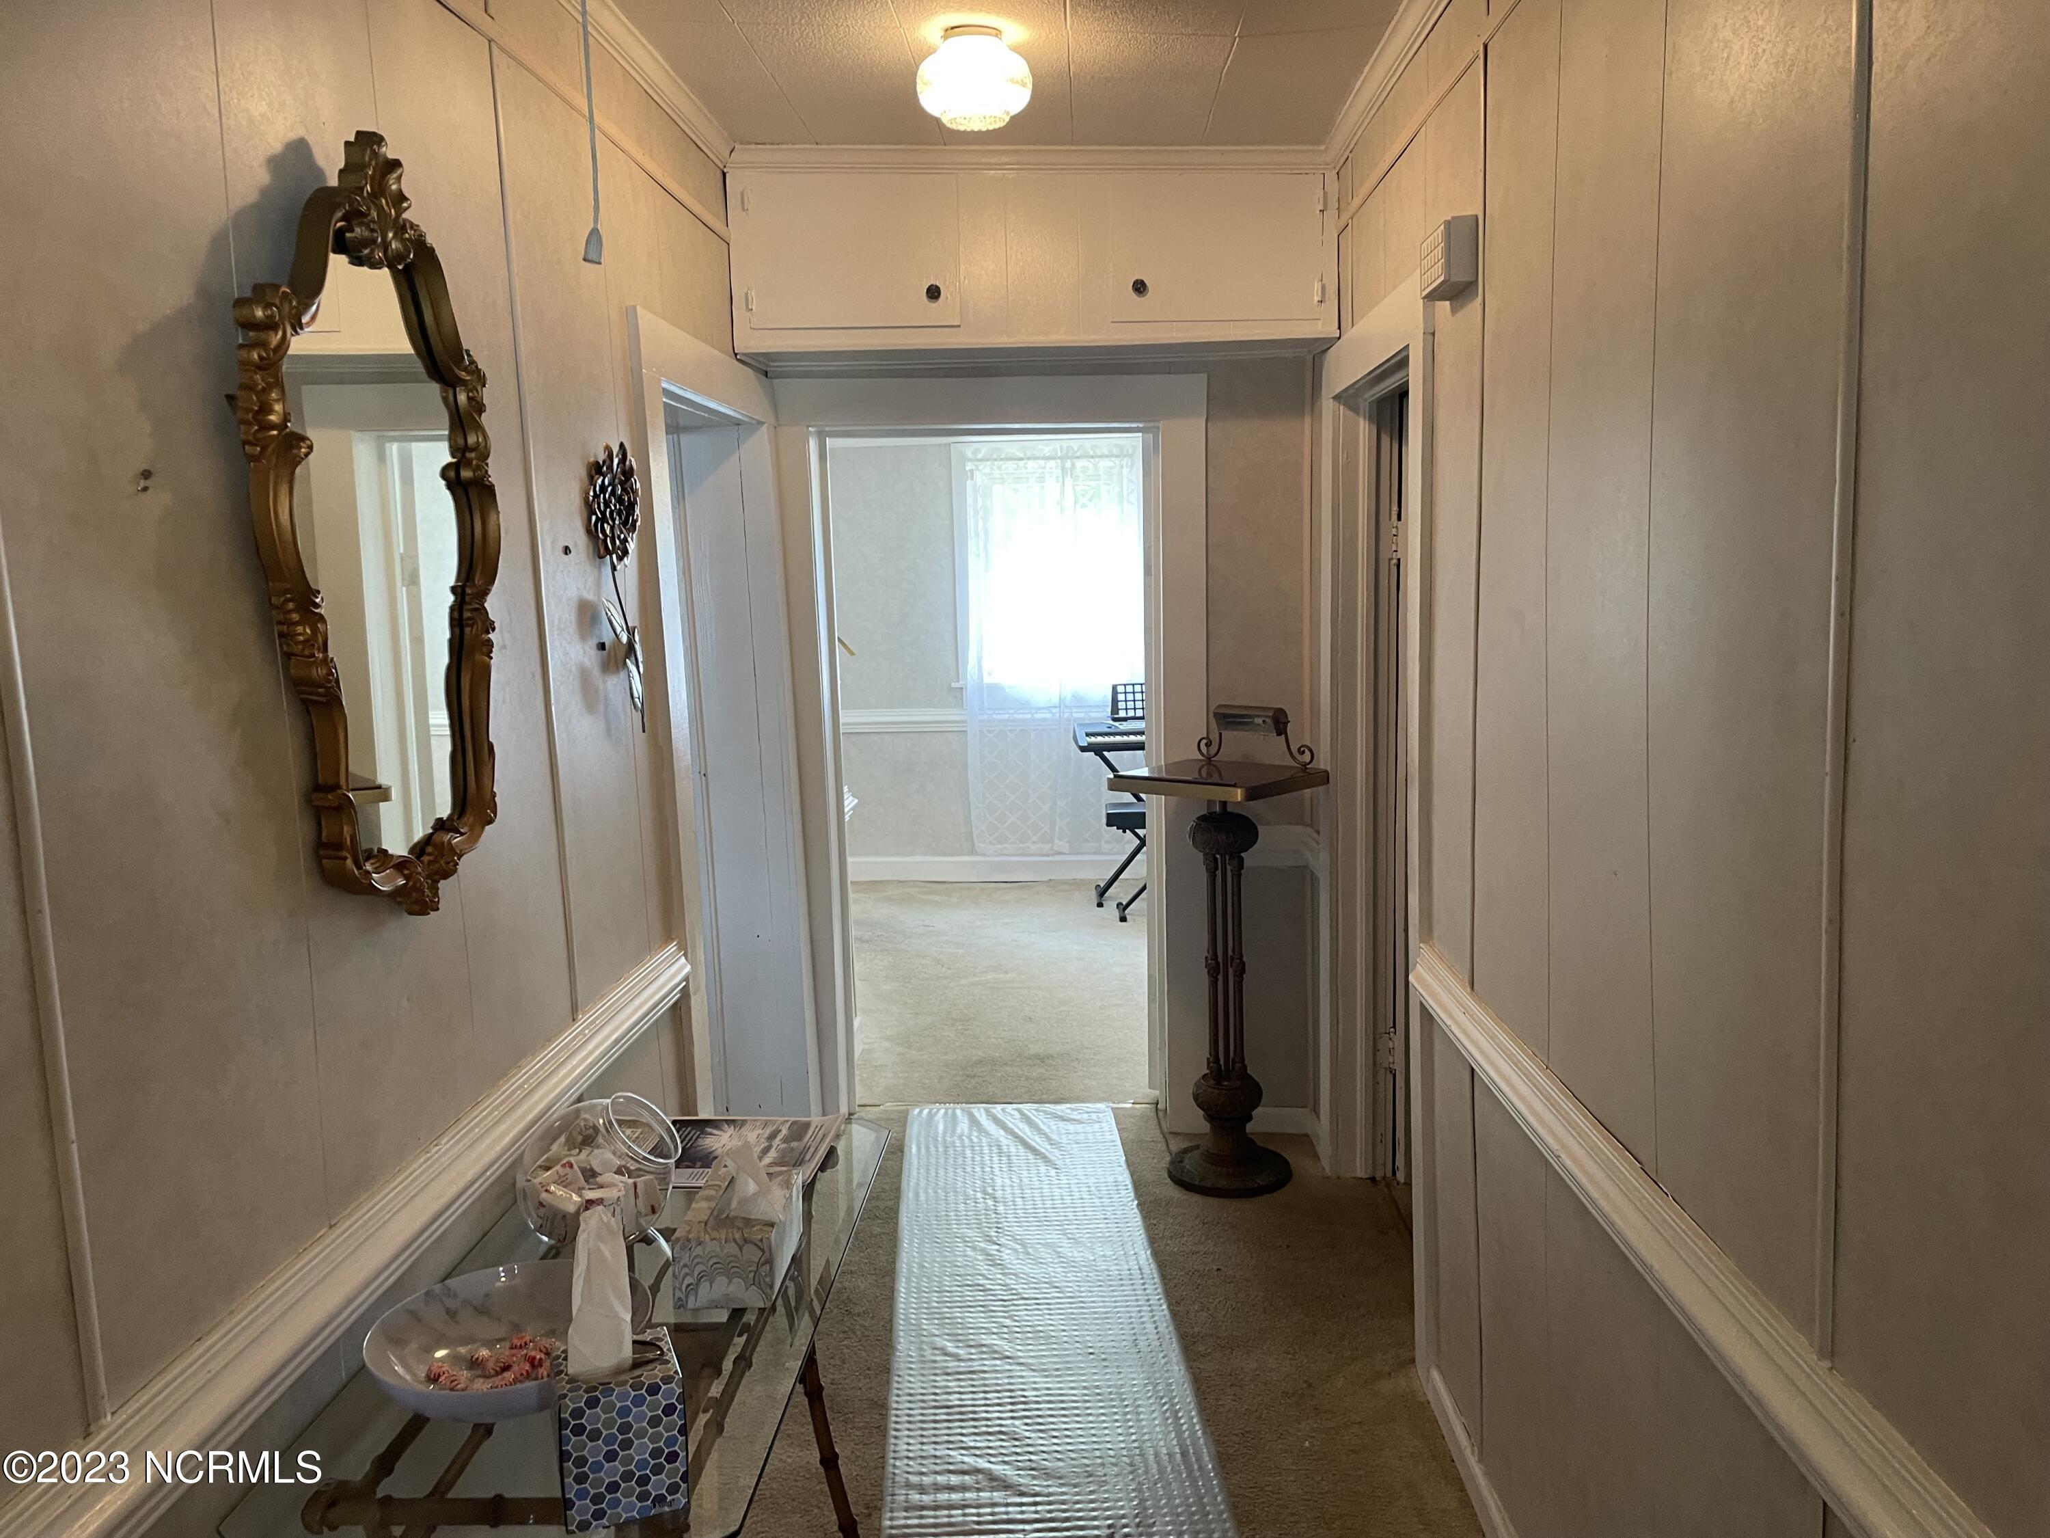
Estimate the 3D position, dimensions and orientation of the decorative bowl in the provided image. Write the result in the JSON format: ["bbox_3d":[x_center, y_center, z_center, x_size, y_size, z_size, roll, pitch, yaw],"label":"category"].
[{"bbox_3d":[-0.573,0.656,1.730,0.308,0.075,0.308,-1,7,3],"label":"decorative bowl"}]

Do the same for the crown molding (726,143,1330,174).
[{"bbox_3d":[0.011,-1.480,3.726,1.486,0.055,0.050,0,7,1],"label":"crown molding"}]

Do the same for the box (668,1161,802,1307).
[{"bbox_3d":[-0.369,0.607,2.003,0.121,0.090,0.221,-1,7,2],"label":"box"}]

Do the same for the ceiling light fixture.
[{"bbox_3d":[-0.097,-1.314,2.931,0.218,0.168,0.218,-1,7,3],"label":"ceiling light fixture"}]

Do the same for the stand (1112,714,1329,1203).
[{"bbox_3d":[0.522,0.471,4.120,0.430,1.260,0.380,5,10,43],"label":"stand"}]

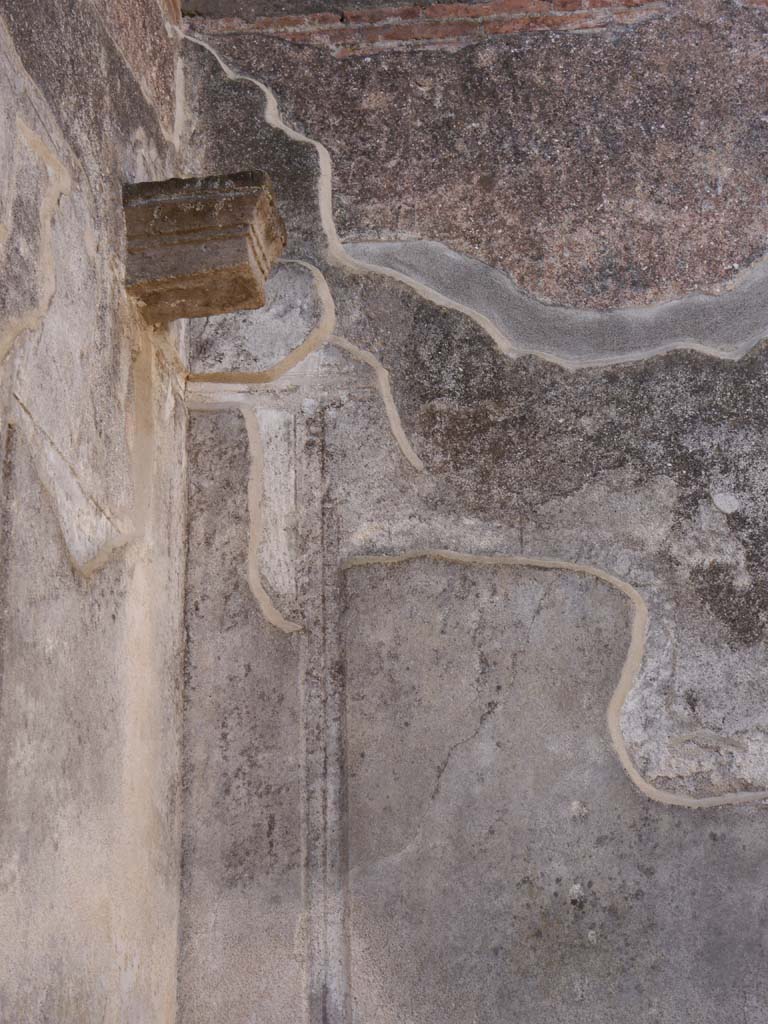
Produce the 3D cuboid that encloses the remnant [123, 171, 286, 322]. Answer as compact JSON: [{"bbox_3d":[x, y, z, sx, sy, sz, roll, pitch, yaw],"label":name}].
[{"bbox_3d":[-0.448,-0.655,3.710,0.340,0.240,0.340,-2,-14,4],"label":"remnant"}]

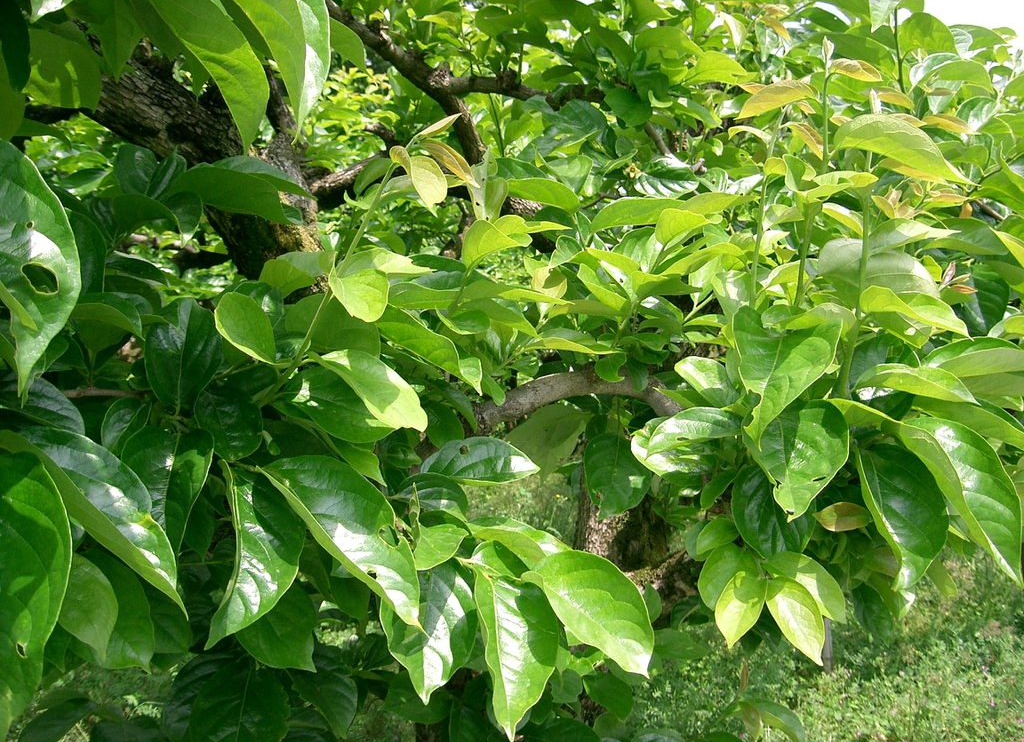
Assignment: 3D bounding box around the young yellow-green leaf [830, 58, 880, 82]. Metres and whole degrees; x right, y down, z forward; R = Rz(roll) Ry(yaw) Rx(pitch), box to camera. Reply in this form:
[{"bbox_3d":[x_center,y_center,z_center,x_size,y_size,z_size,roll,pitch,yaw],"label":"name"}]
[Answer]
[{"bbox_3d":[0.359,-0.315,1.200,0.058,0.014,0.028,12,30,18],"label":"young yellow-green leaf"}]

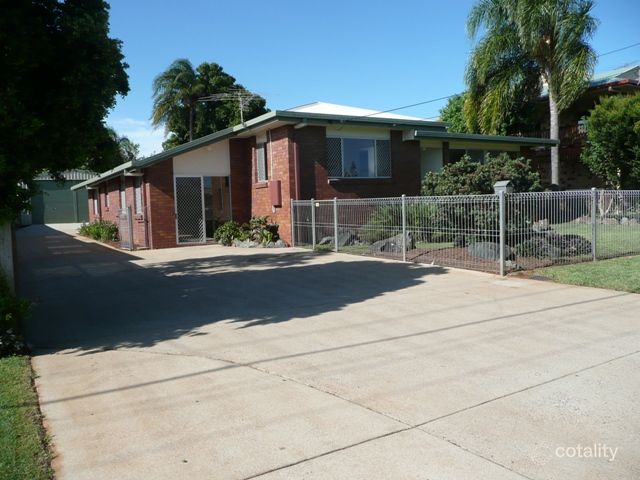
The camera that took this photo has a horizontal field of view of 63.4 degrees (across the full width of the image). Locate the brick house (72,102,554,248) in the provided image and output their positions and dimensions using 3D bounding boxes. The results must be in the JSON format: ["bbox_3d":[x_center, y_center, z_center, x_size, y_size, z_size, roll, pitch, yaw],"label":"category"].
[{"bbox_3d":[-2.945,-2.978,25.582,15.000,4.800,22.000,-4,5,-28],"label":"brick house"}]

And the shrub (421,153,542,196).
[{"bbox_3d":[4.159,-1.058,13.338,2.800,2.330,2.400,-4,5,-28],"label":"shrub"}]

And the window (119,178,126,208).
[{"bbox_3d":[-7.741,-1.741,20.355,0.100,1.280,1.450,-4,5,-28],"label":"window"}]

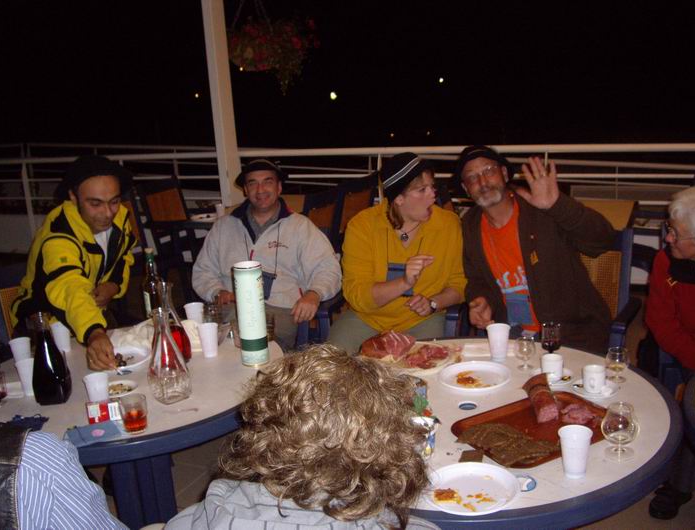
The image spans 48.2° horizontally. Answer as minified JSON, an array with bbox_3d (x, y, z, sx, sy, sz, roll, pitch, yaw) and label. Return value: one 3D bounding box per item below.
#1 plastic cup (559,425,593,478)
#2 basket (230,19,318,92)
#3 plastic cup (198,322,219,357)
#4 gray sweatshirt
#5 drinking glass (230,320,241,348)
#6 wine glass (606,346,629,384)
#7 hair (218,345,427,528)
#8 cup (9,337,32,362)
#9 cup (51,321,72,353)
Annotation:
[{"bbox_3d":[0.494,0.405,1.676,0.072,0.098,0.072,-5,14,1],"label":"plastic cup"},{"bbox_3d":[-0.460,-1.263,4.700,0.540,0.460,0.520,-4,15,0],"label":"basket"},{"bbox_3d":[-0.459,0.250,2.610,0.067,0.101,0.067,-5,14,0],"label":"plastic cup"},{"bbox_3d":[-0.342,-0.036,3.280,0.610,0.510,0.420,-3,15,3],"label":"gray sweatshirt"},{"bbox_3d":[-0.350,0.238,2.670,0.070,0.085,0.070,-5,14,0],"label":"drinking glass"},{"bbox_3d":[0.742,0.275,2.135,0.061,0.087,0.061,-5,14,0],"label":"wine glass"},{"bbox_3d":[-0.032,0.239,1.080,0.270,0.220,0.230,-2,14,12],"label":"hair"},{"bbox_3d":[-1.046,0.297,2.484,0.069,0.095,0.069,-4,15,0],"label":"cup"},{"bbox_3d":[-0.979,0.248,2.653,0.069,0.095,0.069,-4,15,0],"label":"cup"}]

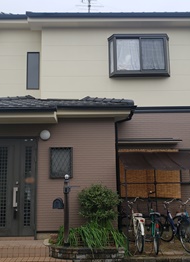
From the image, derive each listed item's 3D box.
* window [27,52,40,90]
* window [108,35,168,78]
[{"bbox_3d":[-1.901,-1.851,8.096,0.391,1.189,0.100,-1,-7,-1],"label":"window"},{"bbox_3d":[1.285,-2.106,7.388,1.744,1.130,0.310,-1,-7,-1],"label":"window"}]

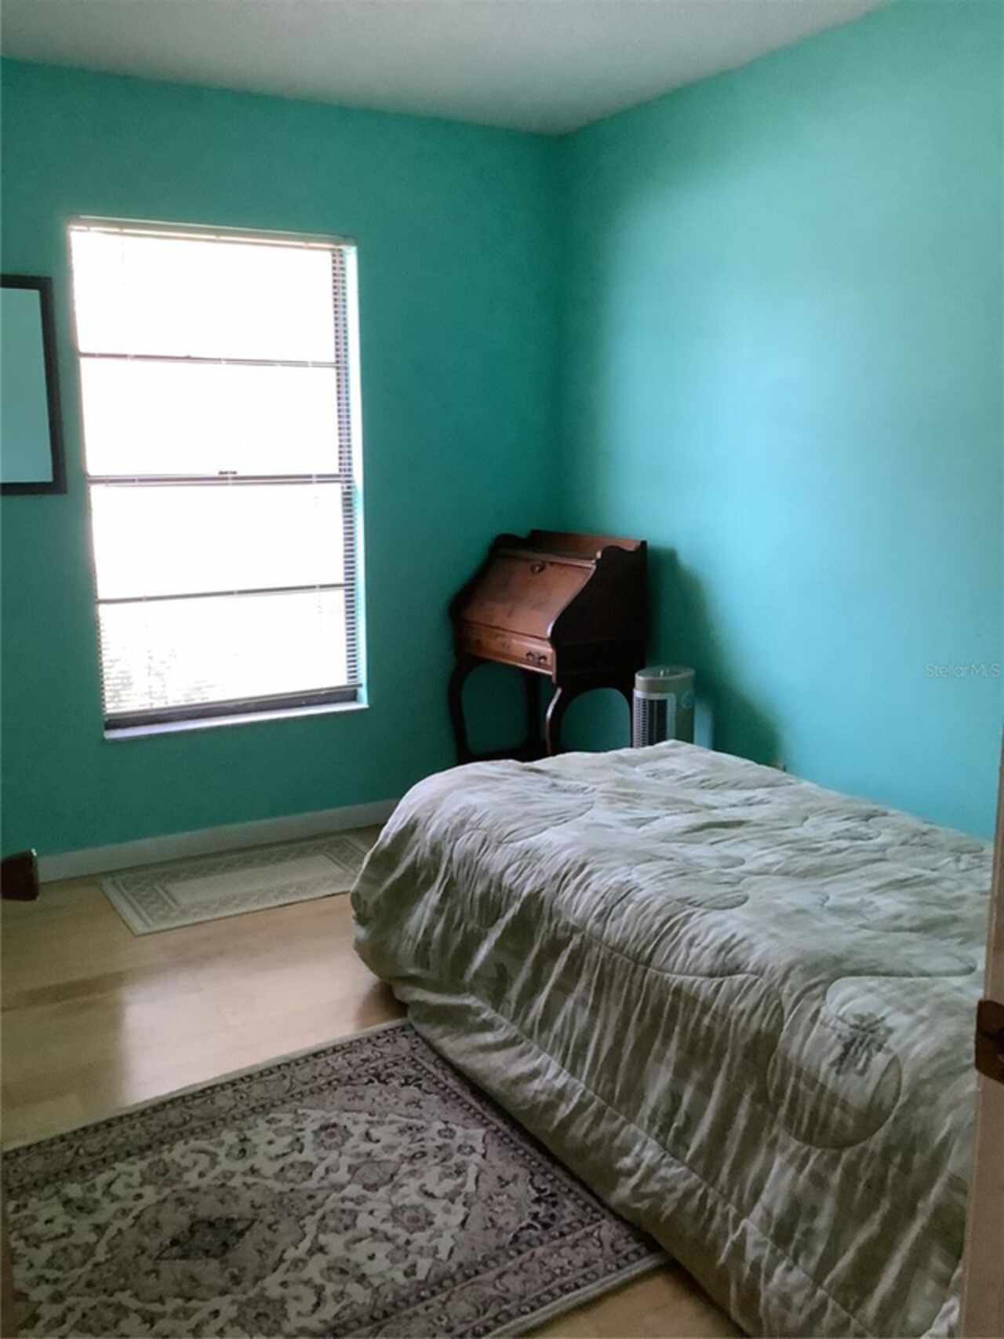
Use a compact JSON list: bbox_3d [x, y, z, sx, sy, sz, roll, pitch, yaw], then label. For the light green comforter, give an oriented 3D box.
[{"bbox_3d":[0.548,0.633,2.589,1.120,0.535,2.050,-6,13,-29],"label":"light green comforter"}]

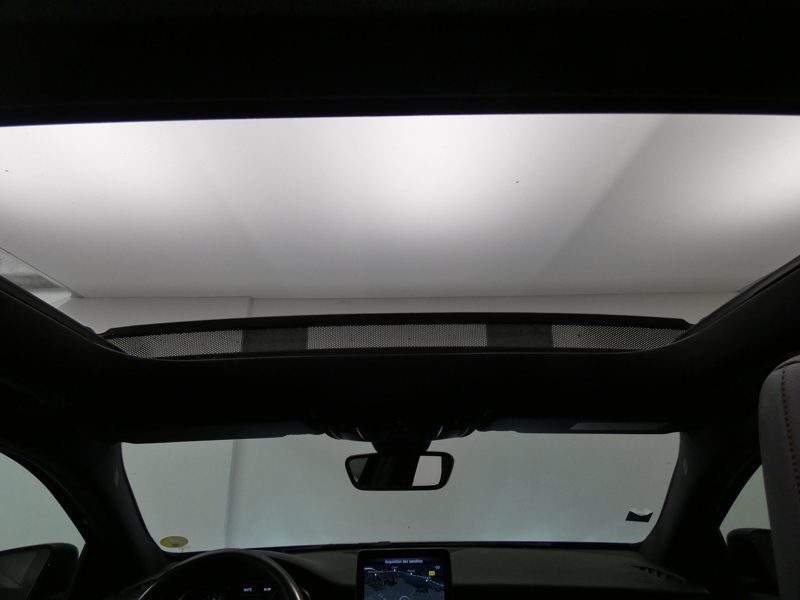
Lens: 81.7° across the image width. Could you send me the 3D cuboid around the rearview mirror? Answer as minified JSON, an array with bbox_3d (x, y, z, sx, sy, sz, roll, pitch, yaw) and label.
[{"bbox_3d":[0.001,0.367,0.998,0.238,0.075,0.042,-5,-16,15],"label":"rearview mirror"}]

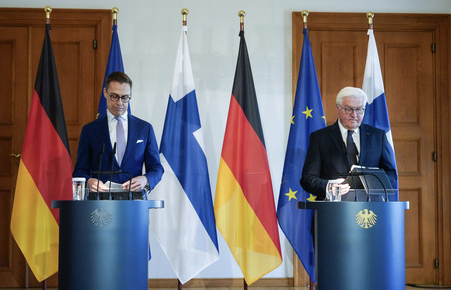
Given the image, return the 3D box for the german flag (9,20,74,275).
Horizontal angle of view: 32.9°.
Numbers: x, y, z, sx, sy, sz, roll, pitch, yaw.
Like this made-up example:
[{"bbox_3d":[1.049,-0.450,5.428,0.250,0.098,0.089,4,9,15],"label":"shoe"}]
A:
[{"bbox_3d":[-1.510,0.060,6.409,0.587,2.168,0.280,0,-4,-4],"label":"german flag"}]

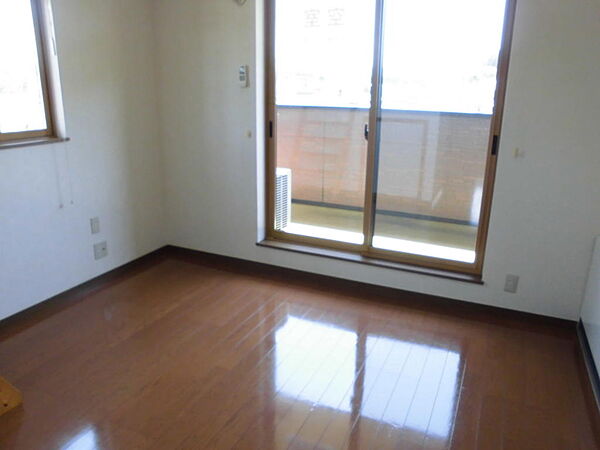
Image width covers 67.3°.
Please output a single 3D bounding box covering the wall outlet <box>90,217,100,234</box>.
[{"bbox_3d":[-1.459,0.008,3.224,0.012,0.120,0.070,8,18,23],"label":"wall outlet"}]

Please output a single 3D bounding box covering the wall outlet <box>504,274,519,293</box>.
[{"bbox_3d":[1.335,0.375,2.840,0.070,0.120,0.012,8,18,23],"label":"wall outlet"}]

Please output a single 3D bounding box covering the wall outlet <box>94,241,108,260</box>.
[{"bbox_3d":[-1.452,0.191,3.302,0.012,0.120,0.116,8,18,23],"label":"wall outlet"}]

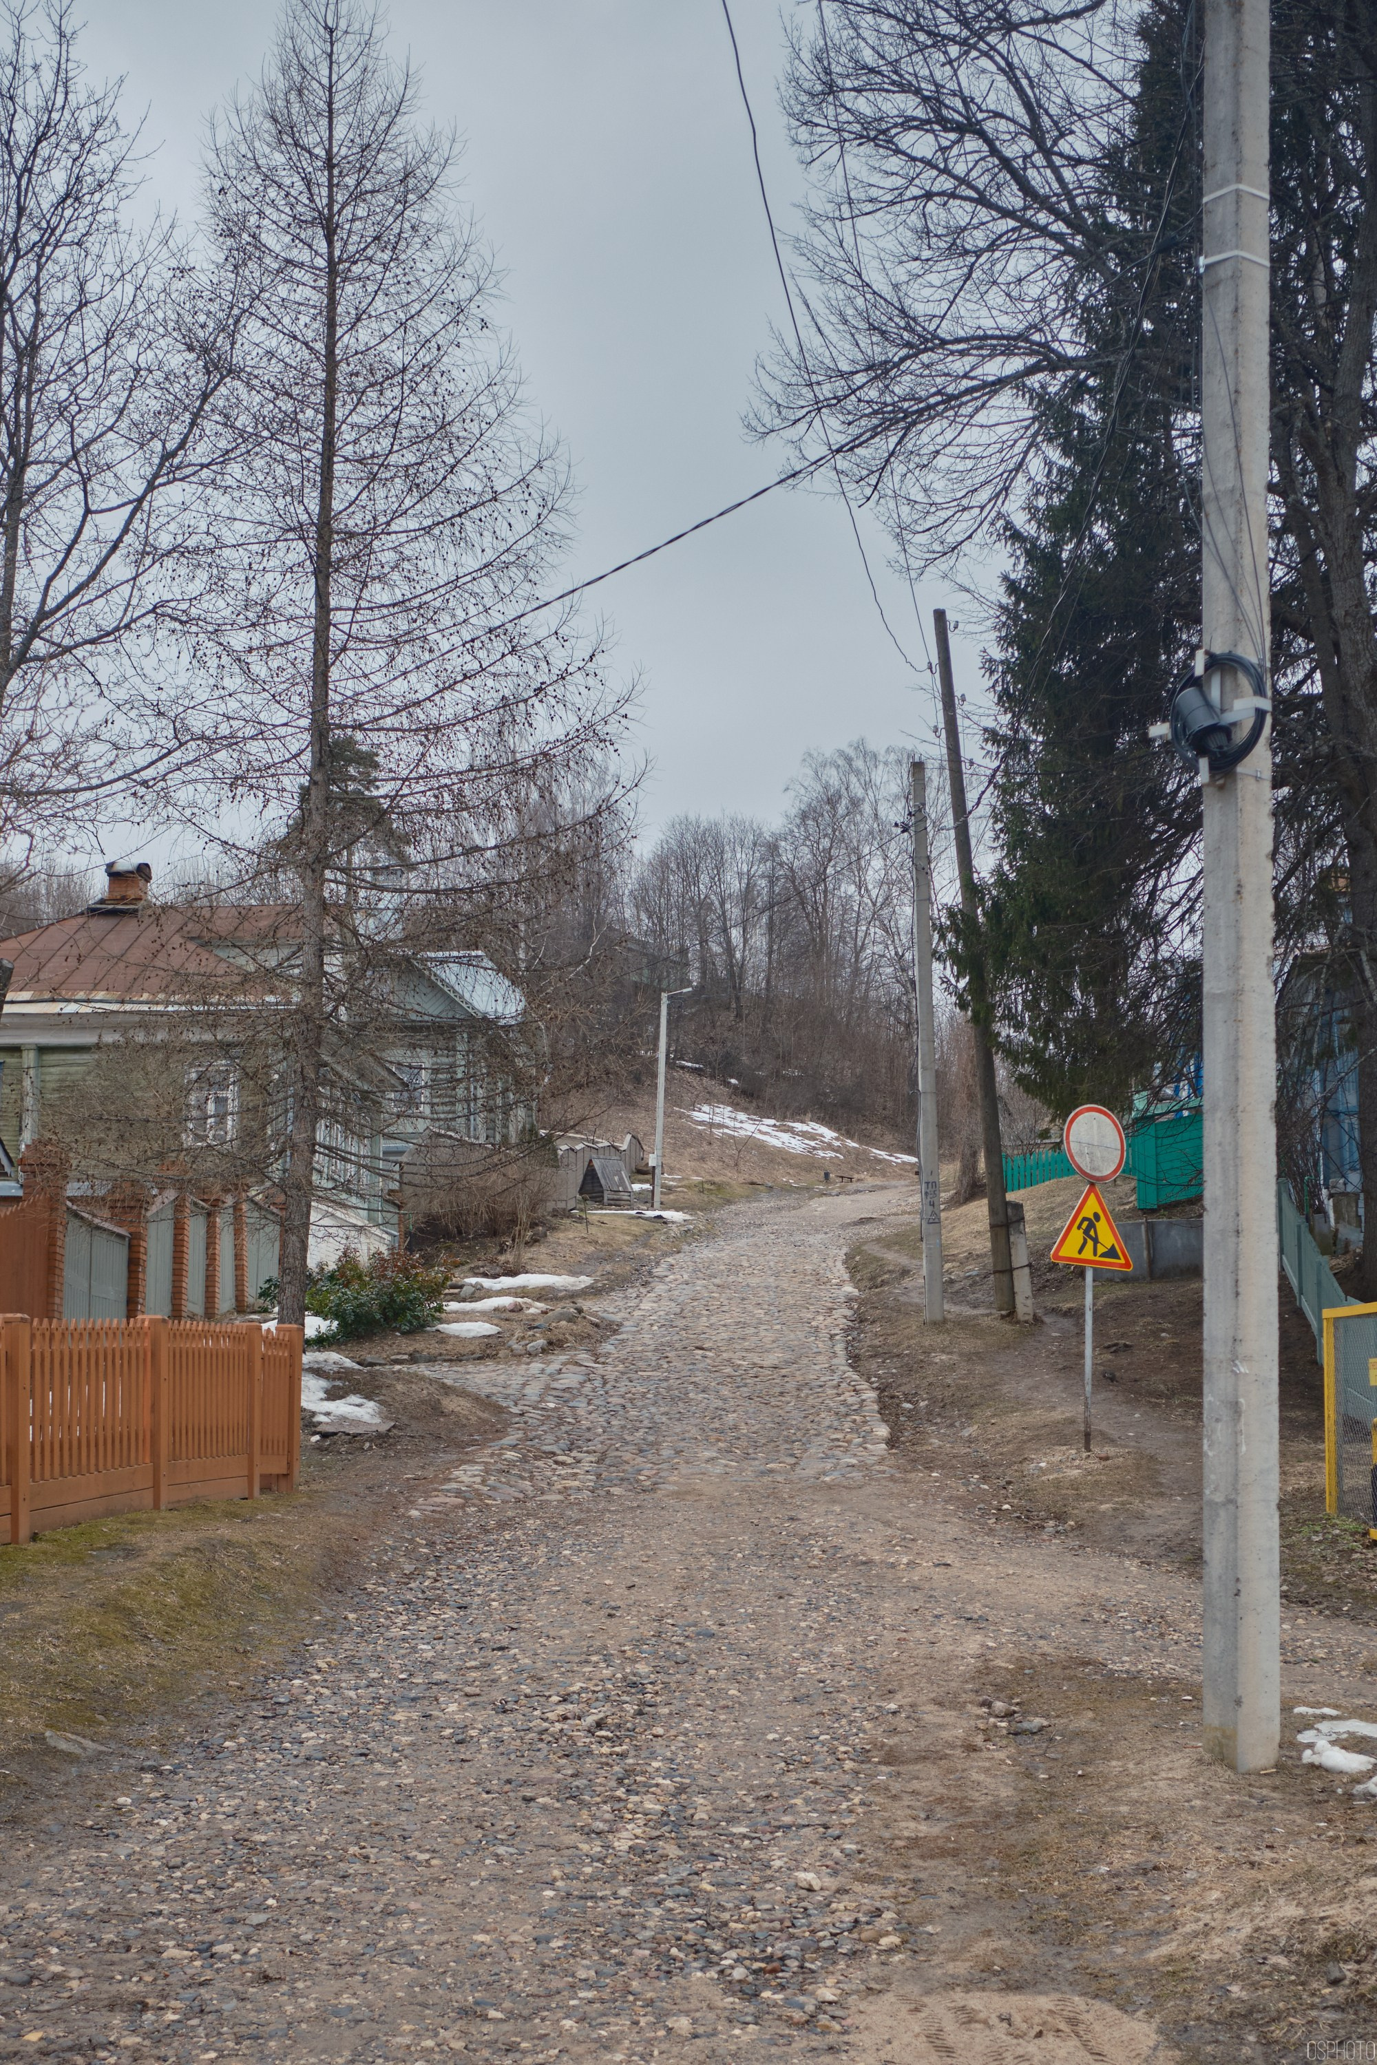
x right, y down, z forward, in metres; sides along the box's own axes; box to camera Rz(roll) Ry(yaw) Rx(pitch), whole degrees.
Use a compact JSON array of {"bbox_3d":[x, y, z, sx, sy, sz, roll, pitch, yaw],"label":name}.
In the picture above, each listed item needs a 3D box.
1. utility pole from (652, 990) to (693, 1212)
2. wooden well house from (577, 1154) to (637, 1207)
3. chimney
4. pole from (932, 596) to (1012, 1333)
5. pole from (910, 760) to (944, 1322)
[{"bbox_3d":[-0.562,2.158,68.749,1.211,7.706,0.350,2,-4,6],"label":"utility pole"},{"bbox_3d":[-2.730,5.045,67.500,1.330,1.720,1.270,3,-5,-43],"label":"wooden well house"},{"bbox_3d":[-10.760,-2.778,38.200,0.950,1.000,0.820,0,-4,0],"label":"chimney"},{"bbox_3d":[3.873,-1.015,27.312,0.270,9.699,0.260,-5,-4,0],"label":"pole"},{"bbox_3d":[3.223,0.091,27.145,0.240,7.596,0.220,-1,-4,0],"label":"pole"}]

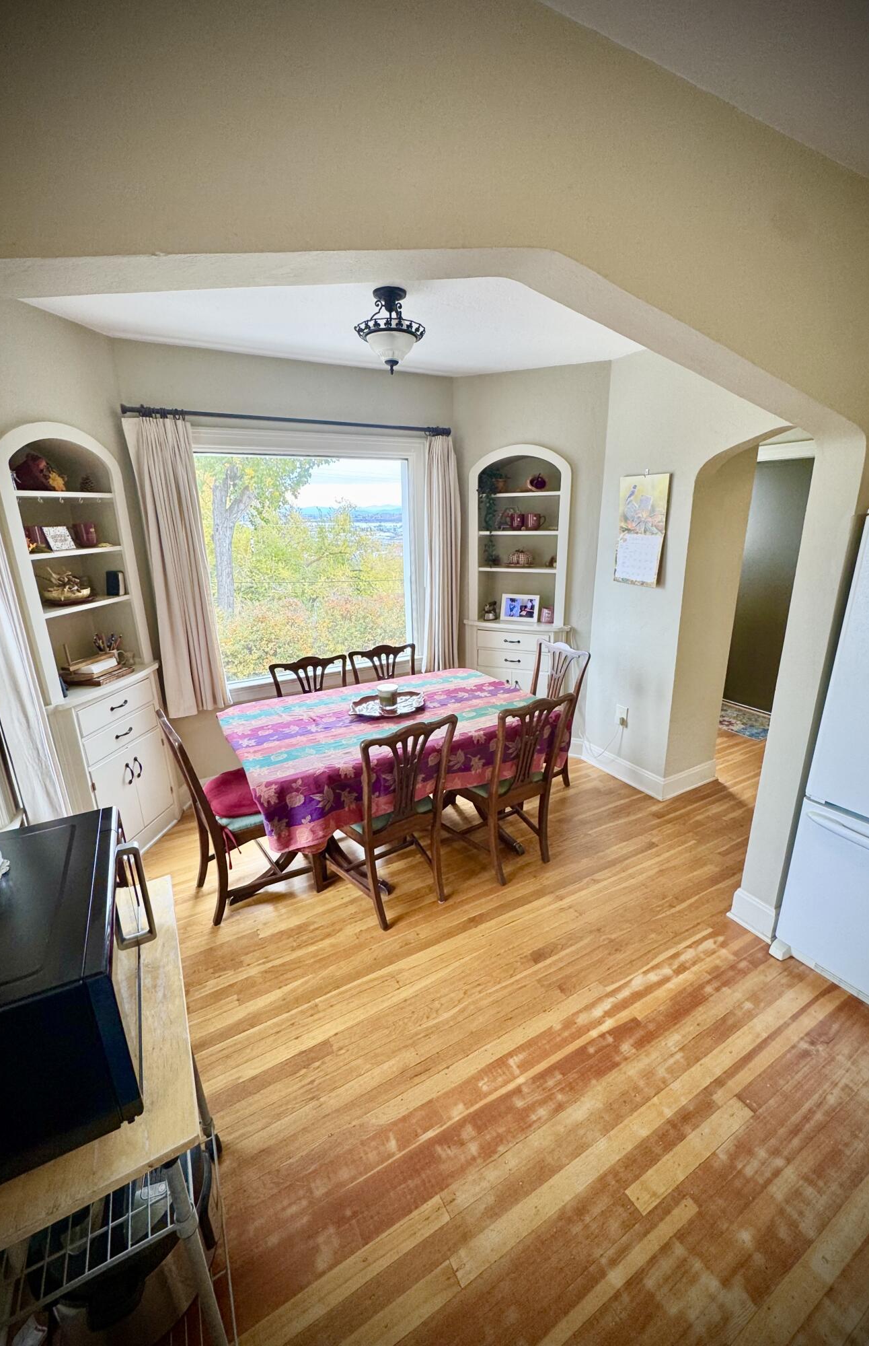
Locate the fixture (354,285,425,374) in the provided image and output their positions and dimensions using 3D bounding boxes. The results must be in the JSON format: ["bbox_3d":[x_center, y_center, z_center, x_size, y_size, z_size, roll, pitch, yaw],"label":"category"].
[{"bbox_3d":[-0.173,-1.353,2.180,0.286,0.278,0.286,-1,17,0],"label":"fixture"}]

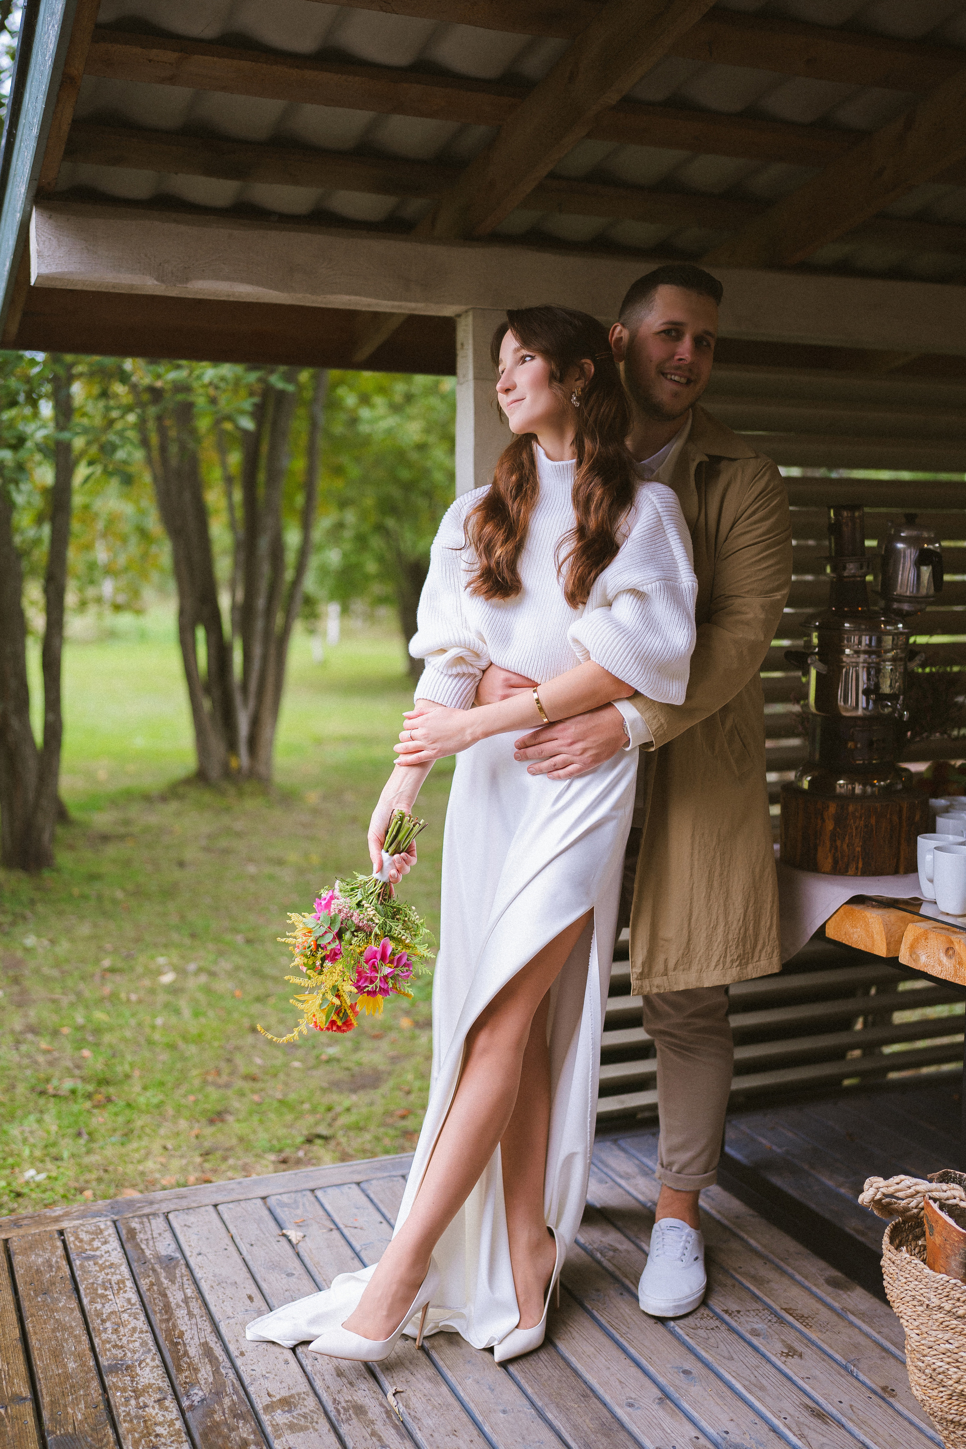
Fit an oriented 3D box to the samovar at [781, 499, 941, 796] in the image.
[{"bbox_3d":[0.725,-0.142,2.642,0.300,0.540,0.280,-2,5,-18],"label":"samovar"}]

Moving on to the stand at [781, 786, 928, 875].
[{"bbox_3d":[0.707,0.194,2.666,0.277,0.134,0.277,0,5,0],"label":"stand"}]

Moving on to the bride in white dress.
[{"bbox_3d":[-0.003,0.179,2.341,0.720,1.720,0.460,2,5,22],"label":"bride in white dress"}]

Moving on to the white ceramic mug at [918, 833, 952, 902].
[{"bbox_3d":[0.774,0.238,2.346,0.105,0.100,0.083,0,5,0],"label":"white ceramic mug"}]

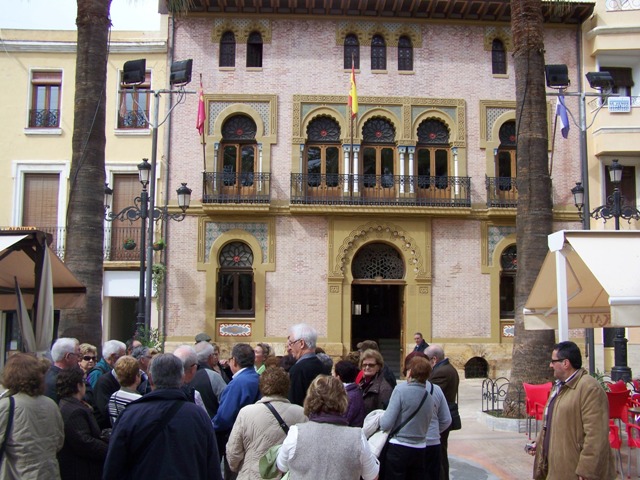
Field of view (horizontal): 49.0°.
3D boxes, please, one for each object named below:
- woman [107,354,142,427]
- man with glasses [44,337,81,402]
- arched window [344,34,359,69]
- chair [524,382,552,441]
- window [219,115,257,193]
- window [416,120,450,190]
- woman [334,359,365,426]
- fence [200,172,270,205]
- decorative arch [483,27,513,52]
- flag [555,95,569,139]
[{"bbox_3d":[-1.465,1.661,5.261,0.480,1.580,0.340,-3,-7,25],"label":"woman"},{"bbox_3d":[-1.964,1.587,5.295,0.340,1.680,0.500,5,-9,-33],"label":"man with glasses"},{"bbox_3d":[1.091,-6.428,23.961,0.514,1.275,0.200,1,-7,-3],"label":"arched window"},{"bbox_3d":[3.569,2.752,11.313,0.560,0.850,0.560,0,-7,8],"label":"chair"},{"bbox_3d":[-2.918,-3.025,25.006,1.380,3.095,0.250,1,-7,-3],"label":"window"},{"bbox_3d":[3.704,-2.666,22.773,1.126,2.675,0.250,1,-6,-2],"label":"window"},{"bbox_3d":[0.223,1.785,5.803,0.460,1.550,0.320,7,-10,-43],"label":"woman"},{"bbox_3d":[-2.589,-1.564,21.983,2.093,1.002,0.550,1,-6,-2],"label":"fence"},{"bbox_3d":[6.184,-6.925,24.205,1.086,0.933,0.200,1,-7,-3],"label":"decorative arch"},{"bbox_3d":[7.744,-4.029,22.553,0.476,1.650,0.350,1,-7,-3],"label":"flag"}]

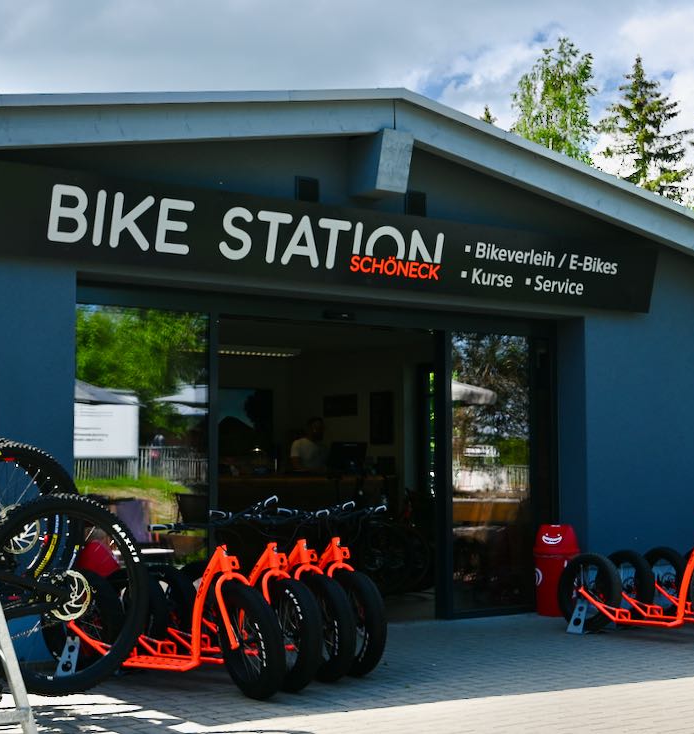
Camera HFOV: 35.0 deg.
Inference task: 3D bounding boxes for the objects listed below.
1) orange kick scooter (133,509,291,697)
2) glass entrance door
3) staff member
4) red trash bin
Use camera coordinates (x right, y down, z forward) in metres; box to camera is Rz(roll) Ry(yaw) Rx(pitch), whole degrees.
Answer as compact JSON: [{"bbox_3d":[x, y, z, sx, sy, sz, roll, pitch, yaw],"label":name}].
[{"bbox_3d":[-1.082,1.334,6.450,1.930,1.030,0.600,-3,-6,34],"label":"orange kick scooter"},{"bbox_3d":[1.218,0.906,9.332,0.980,2.340,0.070,3,-6,-31],"label":"glass entrance door"},{"bbox_3d":[-0.395,1.374,11.225,0.470,1.740,0.350,5,-7,-44],"label":"staff member"},{"bbox_3d":[1.785,1.709,9.341,0.350,0.760,0.350,-3,-5,29],"label":"red trash bin"}]

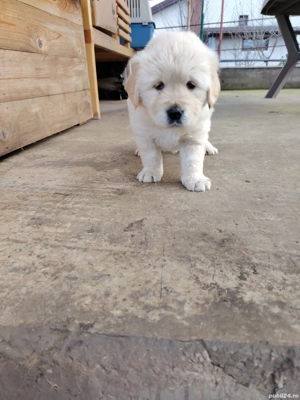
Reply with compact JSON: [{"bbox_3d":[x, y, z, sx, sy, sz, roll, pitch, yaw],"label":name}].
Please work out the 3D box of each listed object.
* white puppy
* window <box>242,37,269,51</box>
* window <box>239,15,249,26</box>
[{"bbox_3d":[0.057,-0.210,0.646,0.190,0.285,0.385,1,25,5],"label":"white puppy"},{"bbox_3d":[6.687,-9.840,17.543,1.648,0.710,0.150,-1,24,0],"label":"window"},{"bbox_3d":[6.334,-12.086,18.716,0.629,0.620,0.400,-1,24,0],"label":"window"}]

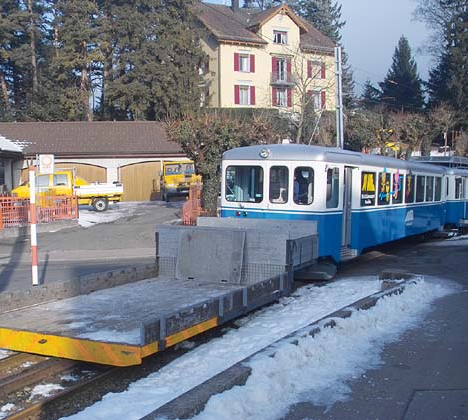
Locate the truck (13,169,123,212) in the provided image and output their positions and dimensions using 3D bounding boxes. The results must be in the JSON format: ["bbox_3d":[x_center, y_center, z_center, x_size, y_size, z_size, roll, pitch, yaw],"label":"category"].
[{"bbox_3d":[-9.164,-1.051,35.380,5.650,2.350,2.050,-4,5,-21],"label":"truck"}]

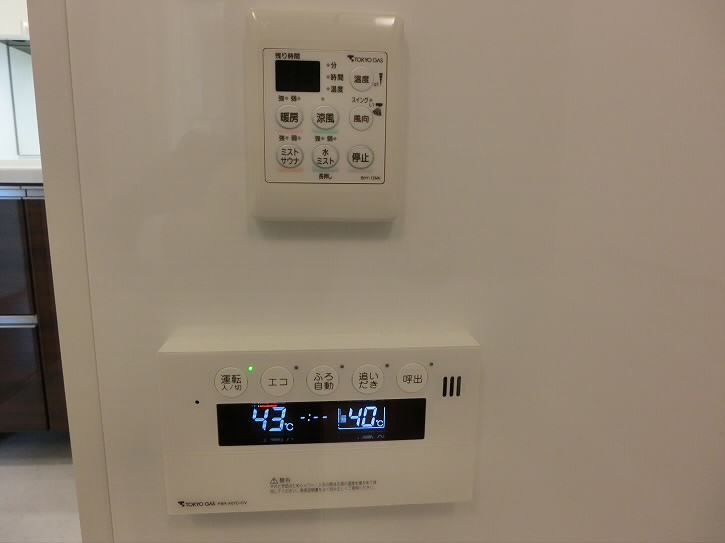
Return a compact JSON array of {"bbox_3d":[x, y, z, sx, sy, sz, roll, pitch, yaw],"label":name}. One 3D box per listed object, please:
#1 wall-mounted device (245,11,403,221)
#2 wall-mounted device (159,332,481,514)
[{"bbox_3d":[-0.023,-0.092,0.308,0.095,0.119,0.020,0,10,-5],"label":"wall-mounted device"},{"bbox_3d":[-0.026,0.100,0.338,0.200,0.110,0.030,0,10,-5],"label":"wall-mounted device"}]

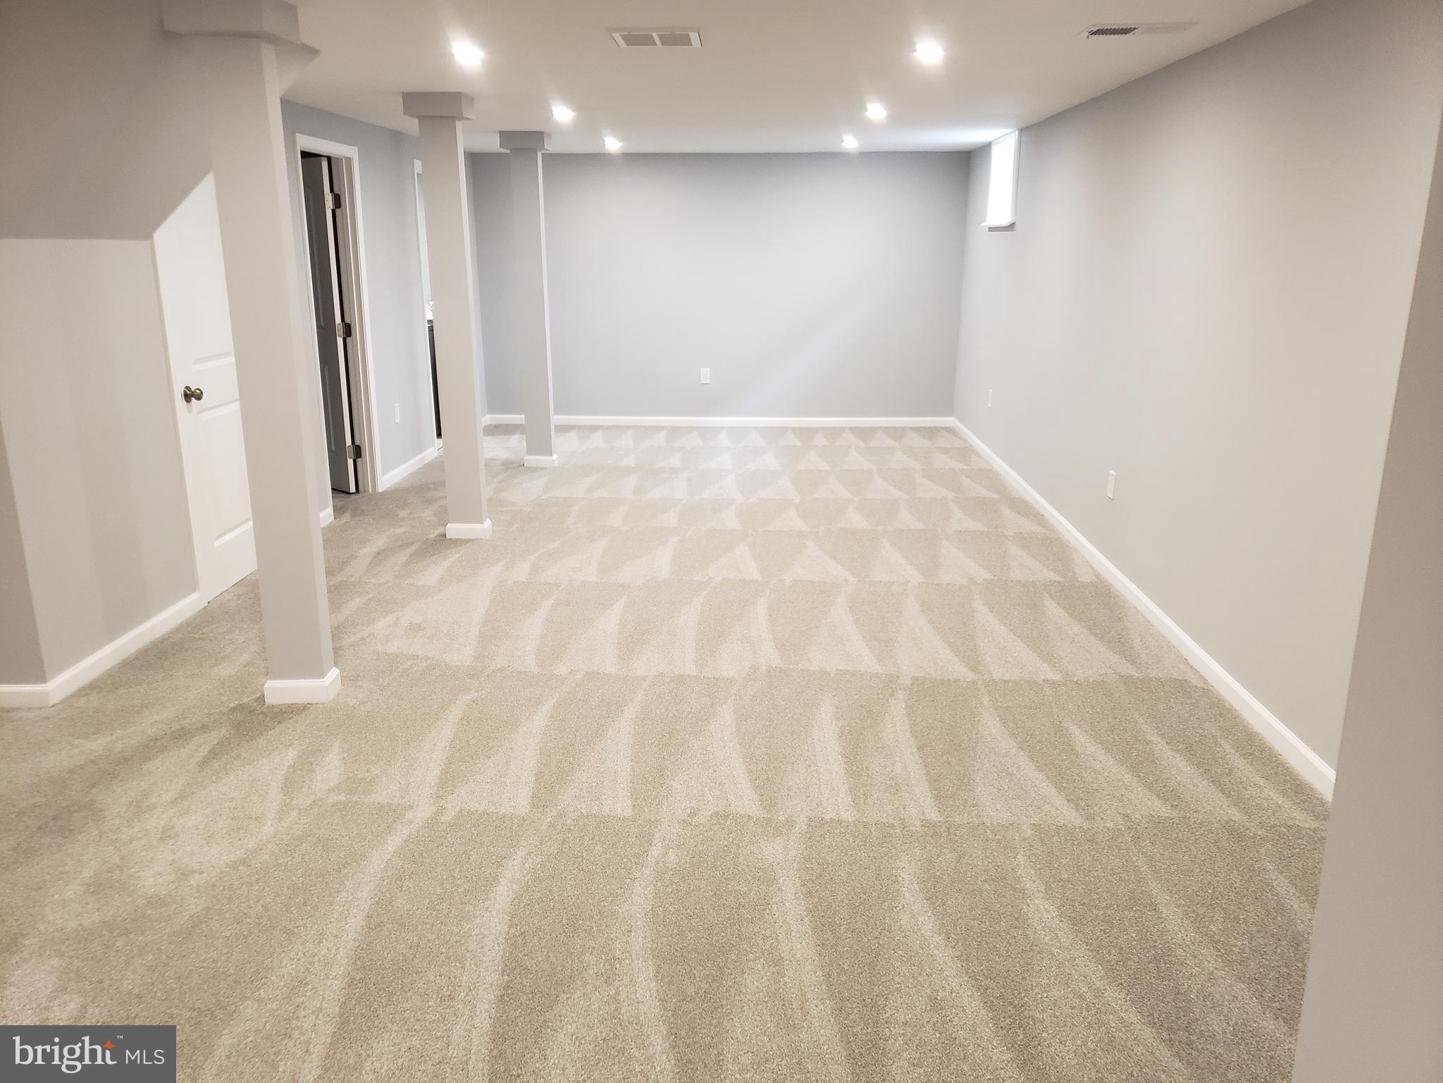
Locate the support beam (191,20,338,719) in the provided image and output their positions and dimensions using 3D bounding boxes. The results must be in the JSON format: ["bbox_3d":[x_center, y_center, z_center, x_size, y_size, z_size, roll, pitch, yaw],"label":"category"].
[{"bbox_3d":[-1.488,-0.490,3.583,0.205,2.175,0.135,1,15,2],"label":"support beam"}]

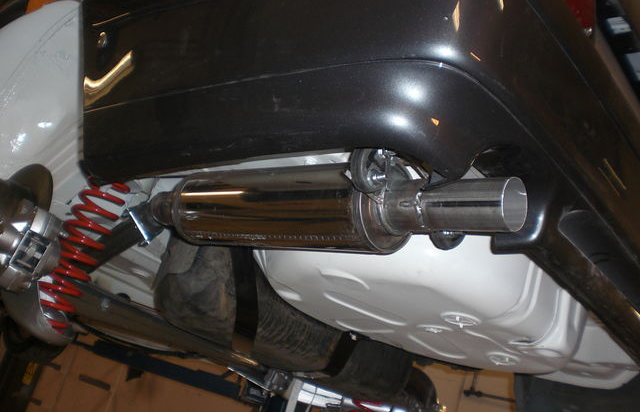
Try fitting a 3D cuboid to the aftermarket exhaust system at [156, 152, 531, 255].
[{"bbox_3d":[-0.029,0.004,1.036,0.705,0.131,0.131,-1,-25,42],"label":"aftermarket exhaust system"}]

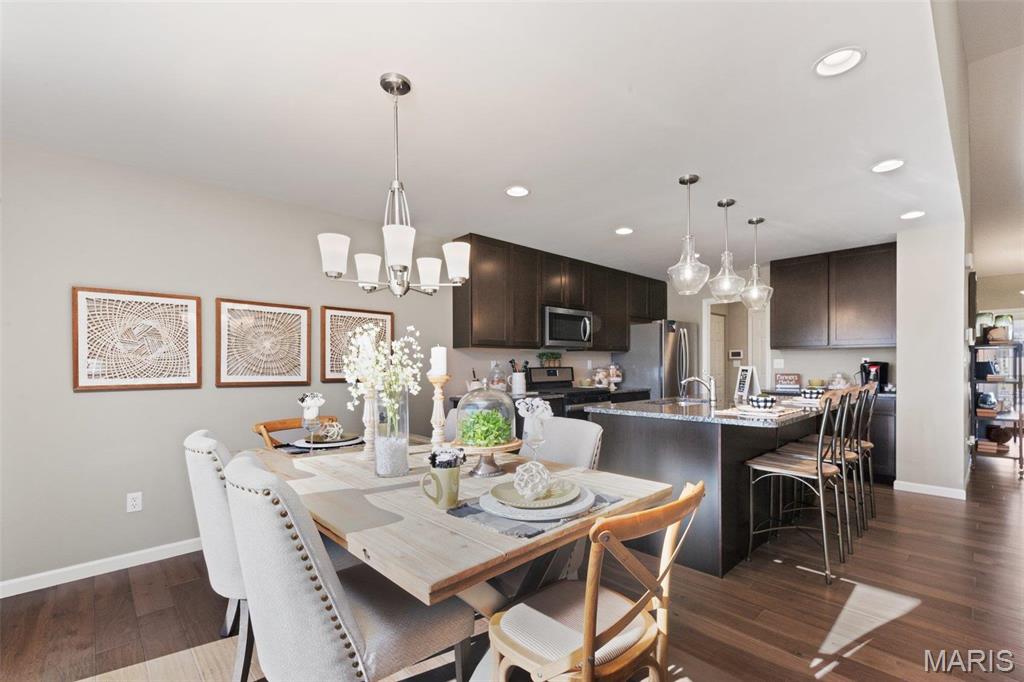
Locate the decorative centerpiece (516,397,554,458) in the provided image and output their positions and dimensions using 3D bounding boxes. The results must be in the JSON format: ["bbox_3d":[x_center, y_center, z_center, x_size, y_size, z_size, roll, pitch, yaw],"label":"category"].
[{"bbox_3d":[0.103,0.416,1.920,0.155,0.320,0.155,2,-4,-43],"label":"decorative centerpiece"}]

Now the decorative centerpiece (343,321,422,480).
[{"bbox_3d":[-0.542,0.250,1.872,0.340,0.650,0.320,2,-4,-43],"label":"decorative centerpiece"}]

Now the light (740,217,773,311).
[{"bbox_3d":[2.073,-0.657,3.612,0.250,0.745,0.250,2,-2,-43],"label":"light"}]

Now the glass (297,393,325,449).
[{"bbox_3d":[-1.061,0.428,2.253,0.120,0.311,0.120,2,-2,-43],"label":"glass"}]

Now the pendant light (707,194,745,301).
[{"bbox_3d":[1.625,-0.676,3.225,0.250,0.745,0.250,2,-2,-43],"label":"pendant light"}]

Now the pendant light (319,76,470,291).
[{"bbox_3d":[-0.485,-0.652,1.814,0.600,0.920,0.600,1,-2,0],"label":"pendant light"}]

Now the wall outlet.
[{"bbox_3d":[-2.311,0.991,2.614,0.070,0.115,0.010,2,-4,-43],"label":"wall outlet"}]

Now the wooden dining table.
[{"bbox_3d":[-0.405,0.940,1.869,1.021,0.772,1.839,2,-2,-43],"label":"wooden dining table"}]

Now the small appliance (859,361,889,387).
[{"bbox_3d":[3.754,0.364,4.432,0.290,0.320,0.200,2,-2,-43],"label":"small appliance"}]

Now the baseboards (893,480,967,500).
[{"bbox_3d":[3.801,1.362,3.893,0.016,0.086,0.455,2,-2,-43],"label":"baseboards"}]

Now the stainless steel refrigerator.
[{"bbox_3d":[2.020,0.637,6.099,0.910,1.770,0.810,2,-4,-43],"label":"stainless steel refrigerator"}]

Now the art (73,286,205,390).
[{"bbox_3d":[-2.279,-0.001,2.627,0.590,0.605,0.030,2,-2,-43],"label":"art"}]

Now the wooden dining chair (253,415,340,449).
[{"bbox_3d":[-1.180,0.925,2.500,0.490,0.880,0.520,2,-4,-43],"label":"wooden dining chair"}]

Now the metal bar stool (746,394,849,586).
[{"bbox_3d":[1.776,0.843,2.670,0.440,1.050,0.490,2,-4,-43],"label":"metal bar stool"}]

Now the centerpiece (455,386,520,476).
[{"bbox_3d":[-0.106,0.389,1.847,0.298,0.370,0.298,0,-3,0],"label":"centerpiece"}]

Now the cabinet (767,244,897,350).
[{"bbox_3d":[3.650,-0.444,4.838,0.330,1.068,1.170,2,-4,-43],"label":"cabinet"}]

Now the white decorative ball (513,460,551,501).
[{"bbox_3d":[0.060,0.435,1.324,0.118,0.118,0.118,1,-2,0],"label":"white decorative ball"}]

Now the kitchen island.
[{"bbox_3d":[1.669,0.940,3.300,1.920,0.914,1.160,2,-4,-43],"label":"kitchen island"}]

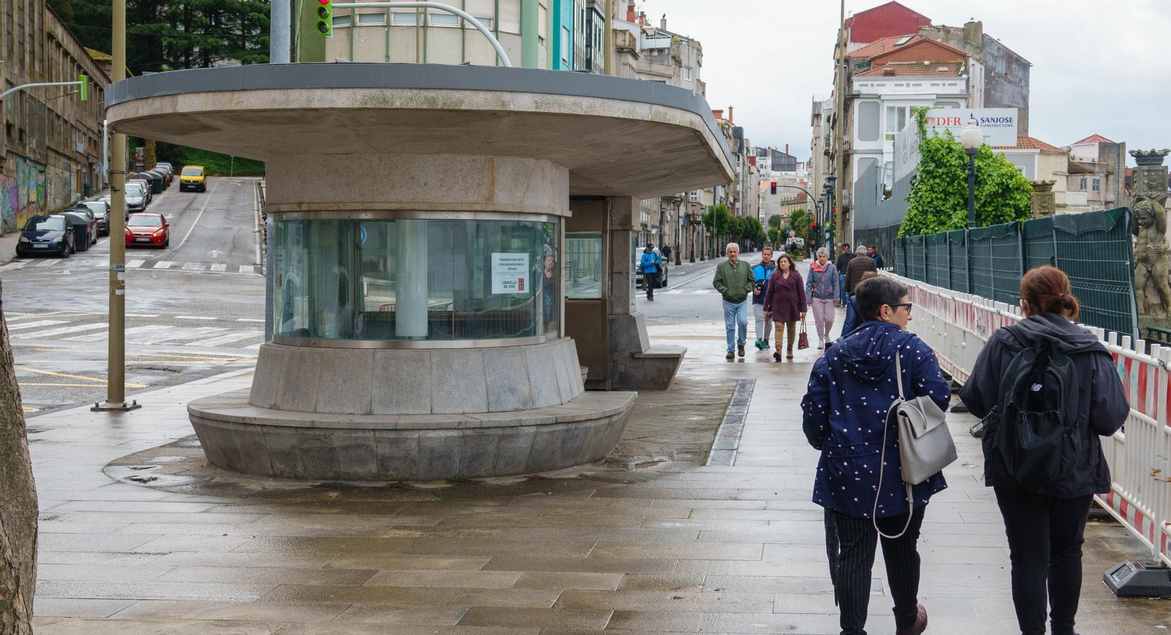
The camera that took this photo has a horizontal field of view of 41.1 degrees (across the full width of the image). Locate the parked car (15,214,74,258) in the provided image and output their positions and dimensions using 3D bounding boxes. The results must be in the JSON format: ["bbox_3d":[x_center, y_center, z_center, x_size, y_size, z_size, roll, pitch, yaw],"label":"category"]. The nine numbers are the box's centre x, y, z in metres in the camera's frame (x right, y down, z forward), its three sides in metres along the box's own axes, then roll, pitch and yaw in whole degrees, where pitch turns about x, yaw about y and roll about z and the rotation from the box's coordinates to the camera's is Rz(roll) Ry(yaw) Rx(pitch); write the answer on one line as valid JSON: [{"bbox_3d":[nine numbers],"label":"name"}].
[{"bbox_3d":[-21.047,-3.252,61.026,1.830,1.590,4.330,0,6,-12],"label":"parked car"}]

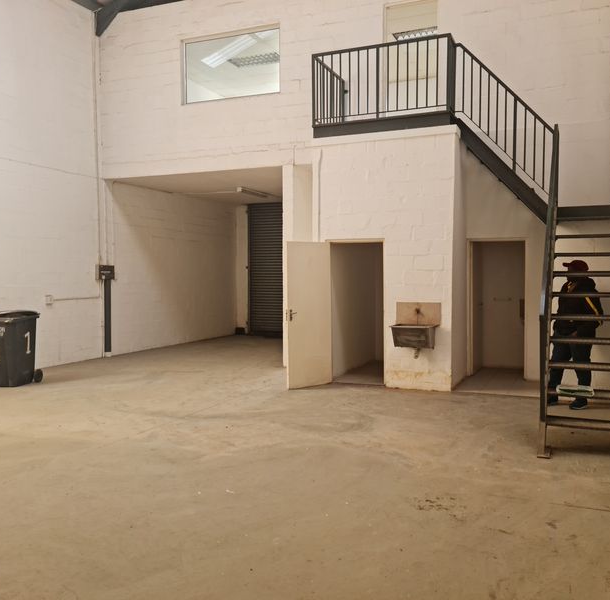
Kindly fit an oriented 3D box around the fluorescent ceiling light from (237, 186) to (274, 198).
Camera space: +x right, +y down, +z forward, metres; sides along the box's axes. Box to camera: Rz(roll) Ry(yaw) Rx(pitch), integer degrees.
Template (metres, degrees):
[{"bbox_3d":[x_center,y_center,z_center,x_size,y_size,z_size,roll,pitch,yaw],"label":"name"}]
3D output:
[{"bbox_3d":[-1.085,-2.288,13.423,0.110,0.092,1.320,1,3,24],"label":"fluorescent ceiling light"}]

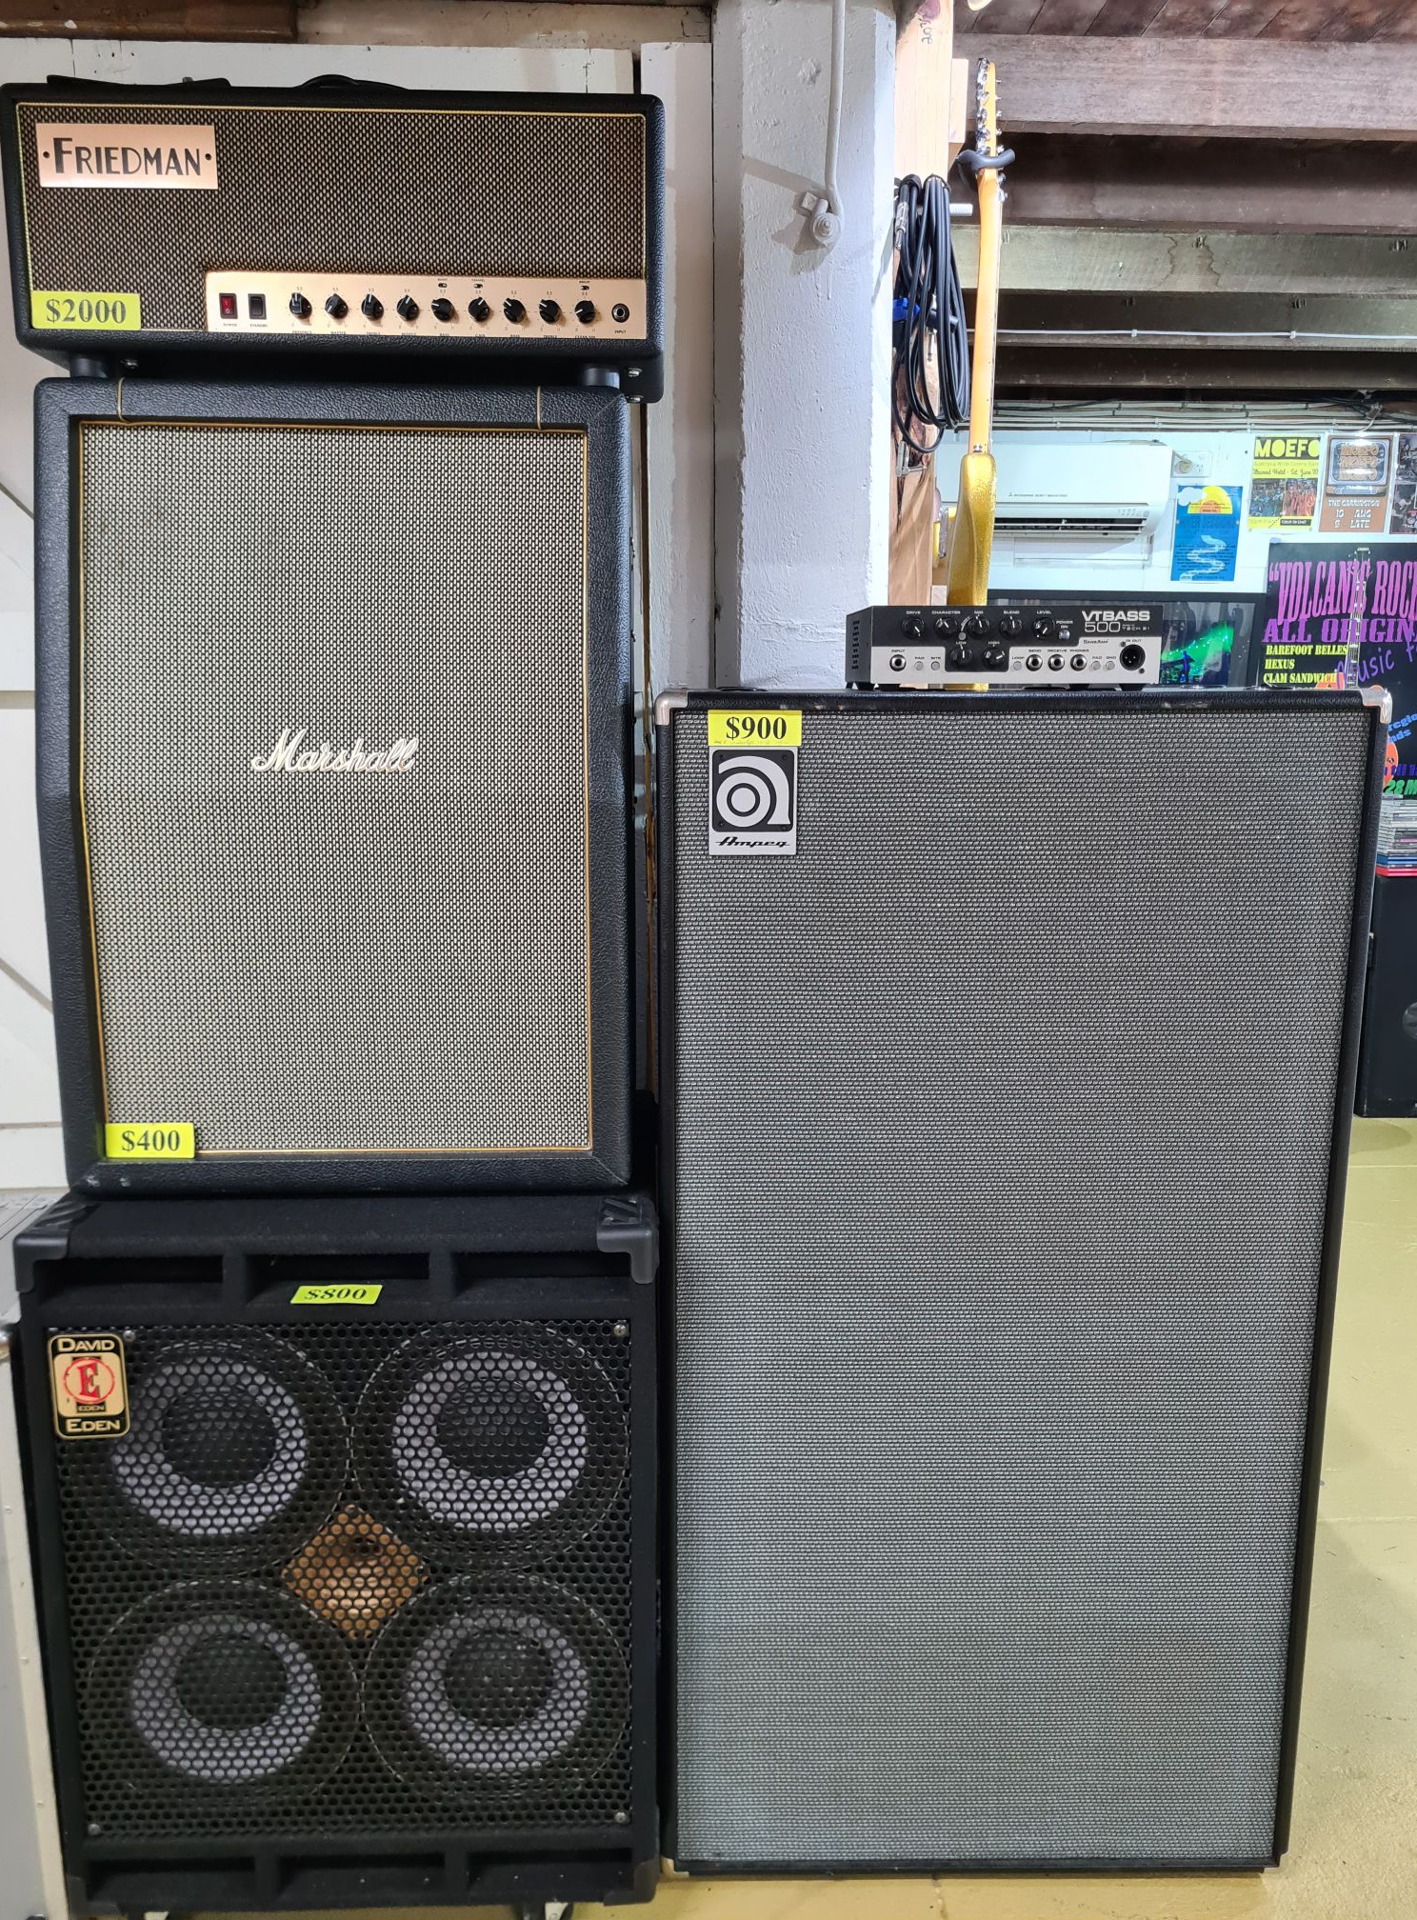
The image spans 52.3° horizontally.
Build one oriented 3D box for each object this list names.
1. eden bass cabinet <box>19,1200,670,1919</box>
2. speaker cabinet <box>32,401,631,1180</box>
[{"bbox_3d":[-0.338,0.555,1.574,0.574,0.723,0.455,0,10,-2],"label":"eden bass cabinet"},{"bbox_3d":[-0.343,-0.173,1.467,0.525,0.744,0.345,0,10,-3],"label":"speaker cabinet"}]

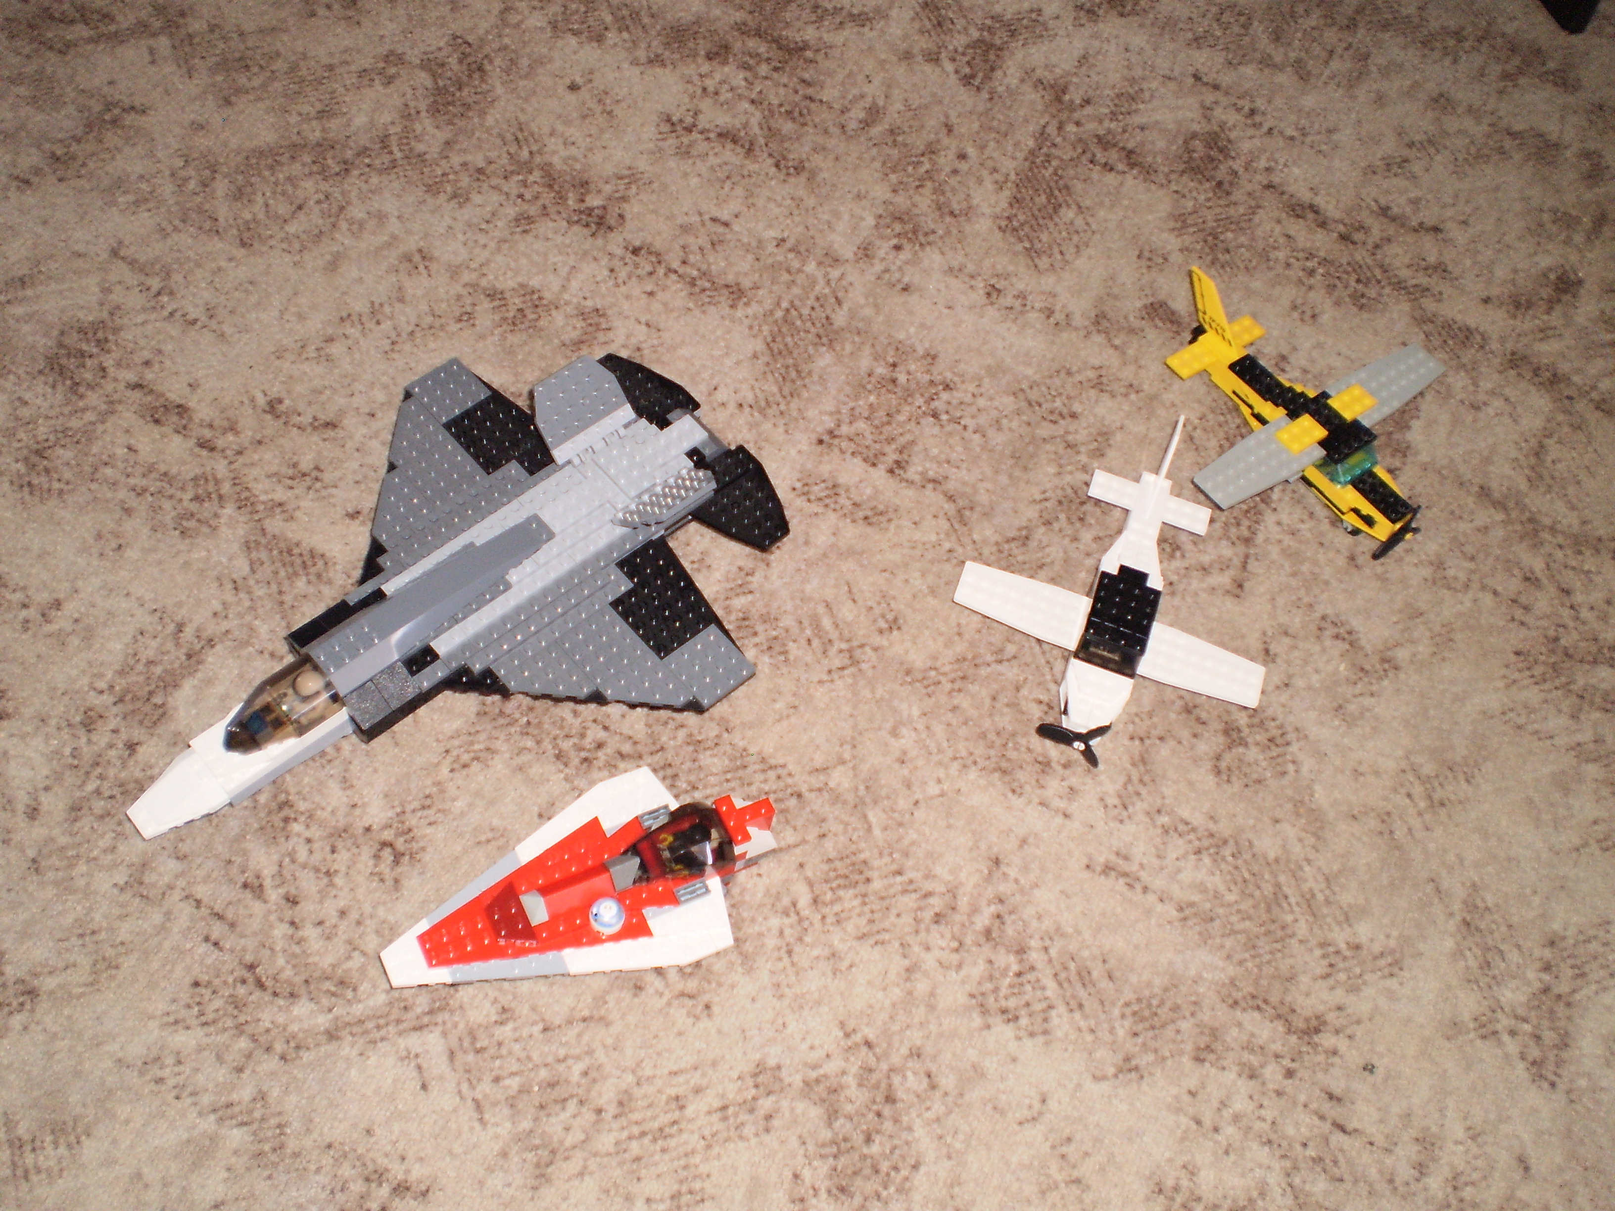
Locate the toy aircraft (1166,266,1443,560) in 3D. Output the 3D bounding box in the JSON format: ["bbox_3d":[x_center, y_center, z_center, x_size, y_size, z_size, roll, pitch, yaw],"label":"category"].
[{"bbox_3d":[0.270,-0.106,0.932,0.176,0.063,0.192,-30,65,-22],"label":"toy aircraft"}]

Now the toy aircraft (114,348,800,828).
[{"bbox_3d":[-0.170,-0.003,0.801,0.342,0.086,0.240,-36,69,-24],"label":"toy aircraft"}]

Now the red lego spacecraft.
[{"bbox_3d":[-0.099,0.128,0.756,0.187,0.039,0.096,-20,64,-21],"label":"red lego spacecraft"}]

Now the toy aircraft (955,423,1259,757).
[{"bbox_3d":[0.162,-0.010,0.860,0.160,0.066,0.181,20,60,5],"label":"toy aircraft"}]

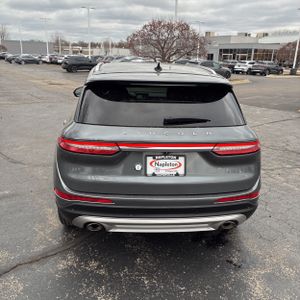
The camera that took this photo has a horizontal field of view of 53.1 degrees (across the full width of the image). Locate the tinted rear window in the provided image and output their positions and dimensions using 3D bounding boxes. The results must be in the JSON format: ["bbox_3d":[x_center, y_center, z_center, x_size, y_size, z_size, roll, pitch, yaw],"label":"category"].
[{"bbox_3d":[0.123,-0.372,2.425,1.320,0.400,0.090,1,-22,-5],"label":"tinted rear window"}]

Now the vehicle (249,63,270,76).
[{"bbox_3d":[14.472,-10.256,37.804,4.700,1.680,1.900,-14,24,-42],"label":"vehicle"}]

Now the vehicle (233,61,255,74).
[{"bbox_3d":[12.991,-10.992,39.500,4.700,1.680,1.900,-15,24,-42],"label":"vehicle"}]

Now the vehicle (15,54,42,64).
[{"bbox_3d":[-18.653,-13.977,46.500,4.800,1.460,1.850,-12,22,-38],"label":"vehicle"}]

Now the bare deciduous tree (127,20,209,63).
[{"bbox_3d":[1.613,-9.607,28.500,7.500,4.950,7.400,2,17,0],"label":"bare deciduous tree"}]

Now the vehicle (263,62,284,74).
[{"bbox_3d":[15.737,-10.539,38.749,4.700,1.680,1.900,-14,24,-42],"label":"vehicle"}]

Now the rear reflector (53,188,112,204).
[{"bbox_3d":[-0.538,0.373,2.428,0.520,0.090,0.200,1,17,-5],"label":"rear reflector"}]

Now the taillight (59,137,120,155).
[{"bbox_3d":[-0.492,-0.040,2.354,0.521,0.117,0.324,0,17,-5],"label":"taillight"}]

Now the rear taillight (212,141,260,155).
[{"bbox_3d":[0.726,-0.024,2.431,0.500,0.115,0.200,1,17,-5],"label":"rear taillight"}]

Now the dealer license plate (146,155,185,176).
[{"bbox_3d":[0.124,0.123,2.350,0.310,0.160,0.020,1,13,-5],"label":"dealer license plate"}]

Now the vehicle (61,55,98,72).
[{"bbox_3d":[-6.768,-8.886,31.037,4.600,1.630,1.870,-11,22,-36],"label":"vehicle"}]

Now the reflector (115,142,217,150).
[{"bbox_3d":[0.132,-0.029,2.248,0.719,0.063,0.066,0,17,-5],"label":"reflector"}]

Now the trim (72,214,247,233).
[{"bbox_3d":[0.106,0.589,2.493,1.498,0.147,0.187,0,17,-5],"label":"trim"}]

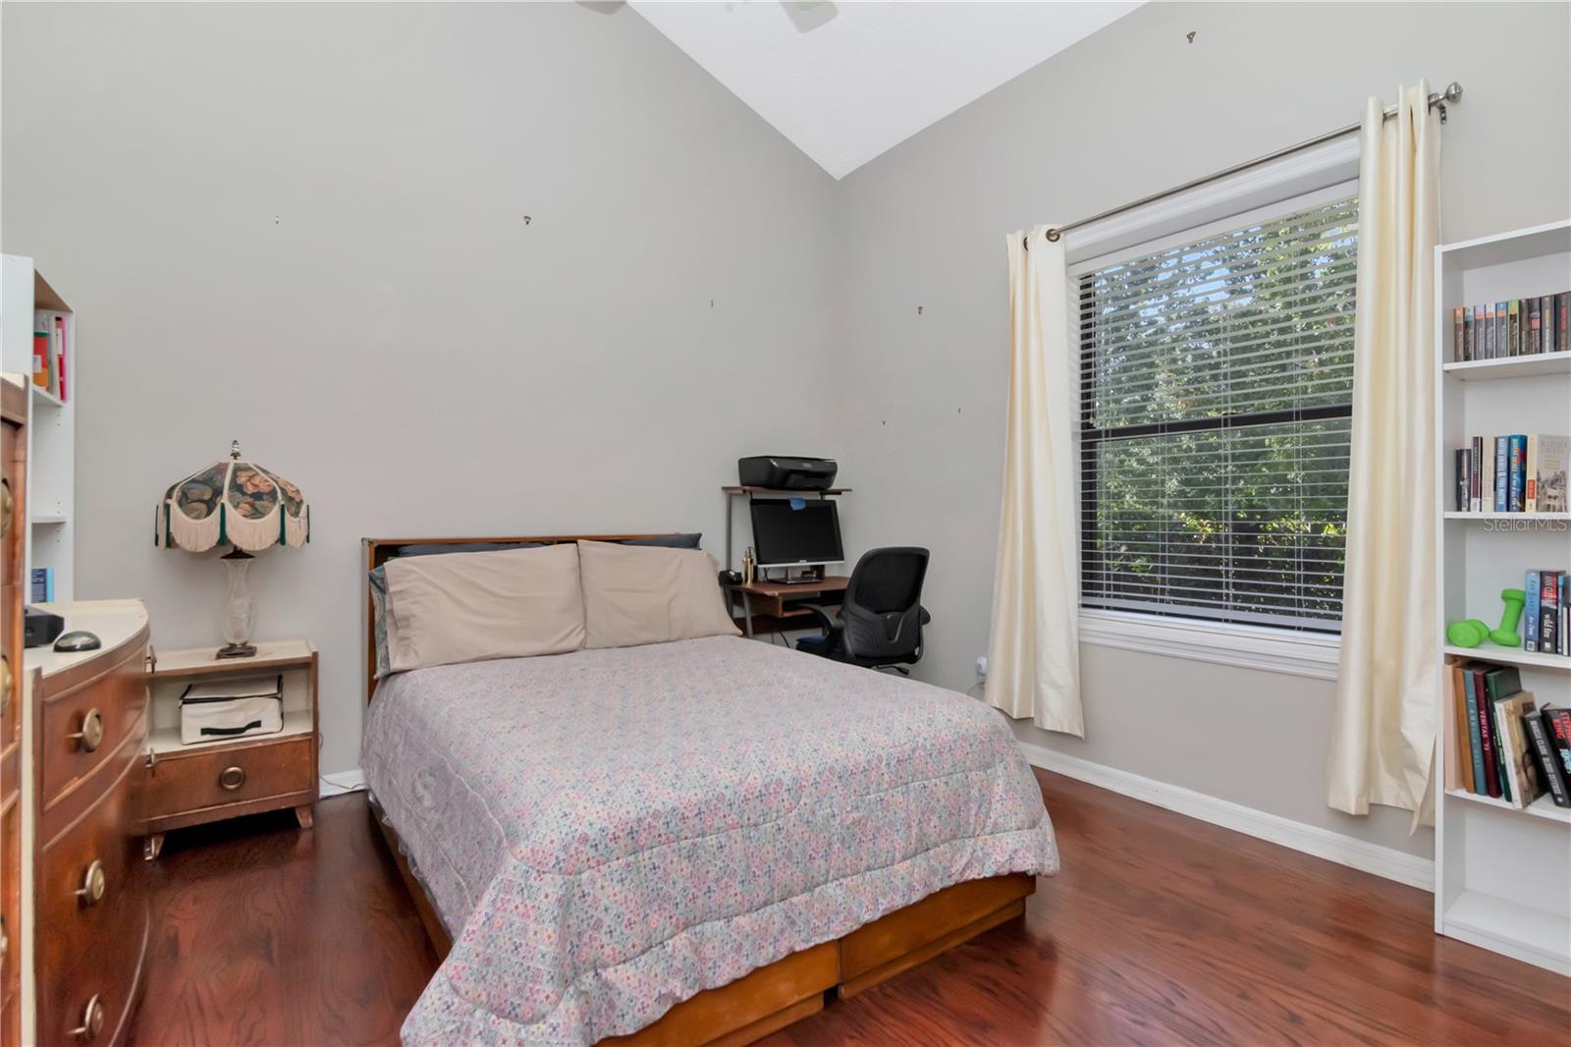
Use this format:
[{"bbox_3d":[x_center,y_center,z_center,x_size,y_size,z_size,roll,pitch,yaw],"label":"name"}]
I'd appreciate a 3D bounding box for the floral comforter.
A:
[{"bbox_3d":[-0.387,0.730,2.186,1.535,0.460,1.840,0,0,-35],"label":"floral comforter"}]

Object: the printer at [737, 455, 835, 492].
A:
[{"bbox_3d":[0.015,-0.261,3.703,0.436,0.145,0.330,0,0,-35],"label":"printer"}]

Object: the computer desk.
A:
[{"bbox_3d":[0.137,0.695,3.660,0.770,0.755,0.550,0,0,-35],"label":"computer desk"}]

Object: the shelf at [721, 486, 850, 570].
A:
[{"bbox_3d":[0.016,0.064,3.724,0.675,0.505,0.280,0,0,-35],"label":"shelf"}]

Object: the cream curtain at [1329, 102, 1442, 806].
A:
[{"bbox_3d":[1.782,-0.185,2.065,0.145,2.160,0.280,0,0,-38],"label":"cream curtain"}]

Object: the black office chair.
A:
[{"bbox_3d":[0.345,0.586,3.190,0.610,0.980,0.610,0,0,-41],"label":"black office chair"}]

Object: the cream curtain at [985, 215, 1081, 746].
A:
[{"bbox_3d":[1.065,-0.192,2.996,0.145,2.140,0.410,0,0,-38],"label":"cream curtain"}]

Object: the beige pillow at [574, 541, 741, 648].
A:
[{"bbox_3d":[-0.590,0.309,3.144,0.700,0.450,0.170,0,-17,-35],"label":"beige pillow"}]

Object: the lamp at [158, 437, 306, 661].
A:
[{"bbox_3d":[-1.893,0.090,2.401,0.420,0.745,0.420,0,0,-35],"label":"lamp"}]

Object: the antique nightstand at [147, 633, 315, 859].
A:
[{"bbox_3d":[-1.903,0.760,2.423,0.465,0.630,0.370,0,0,-35],"label":"antique nightstand"}]

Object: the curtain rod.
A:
[{"bbox_3d":[1.474,-1.203,2.508,0.120,0.080,1.410,0,0,-38],"label":"curtain rod"}]

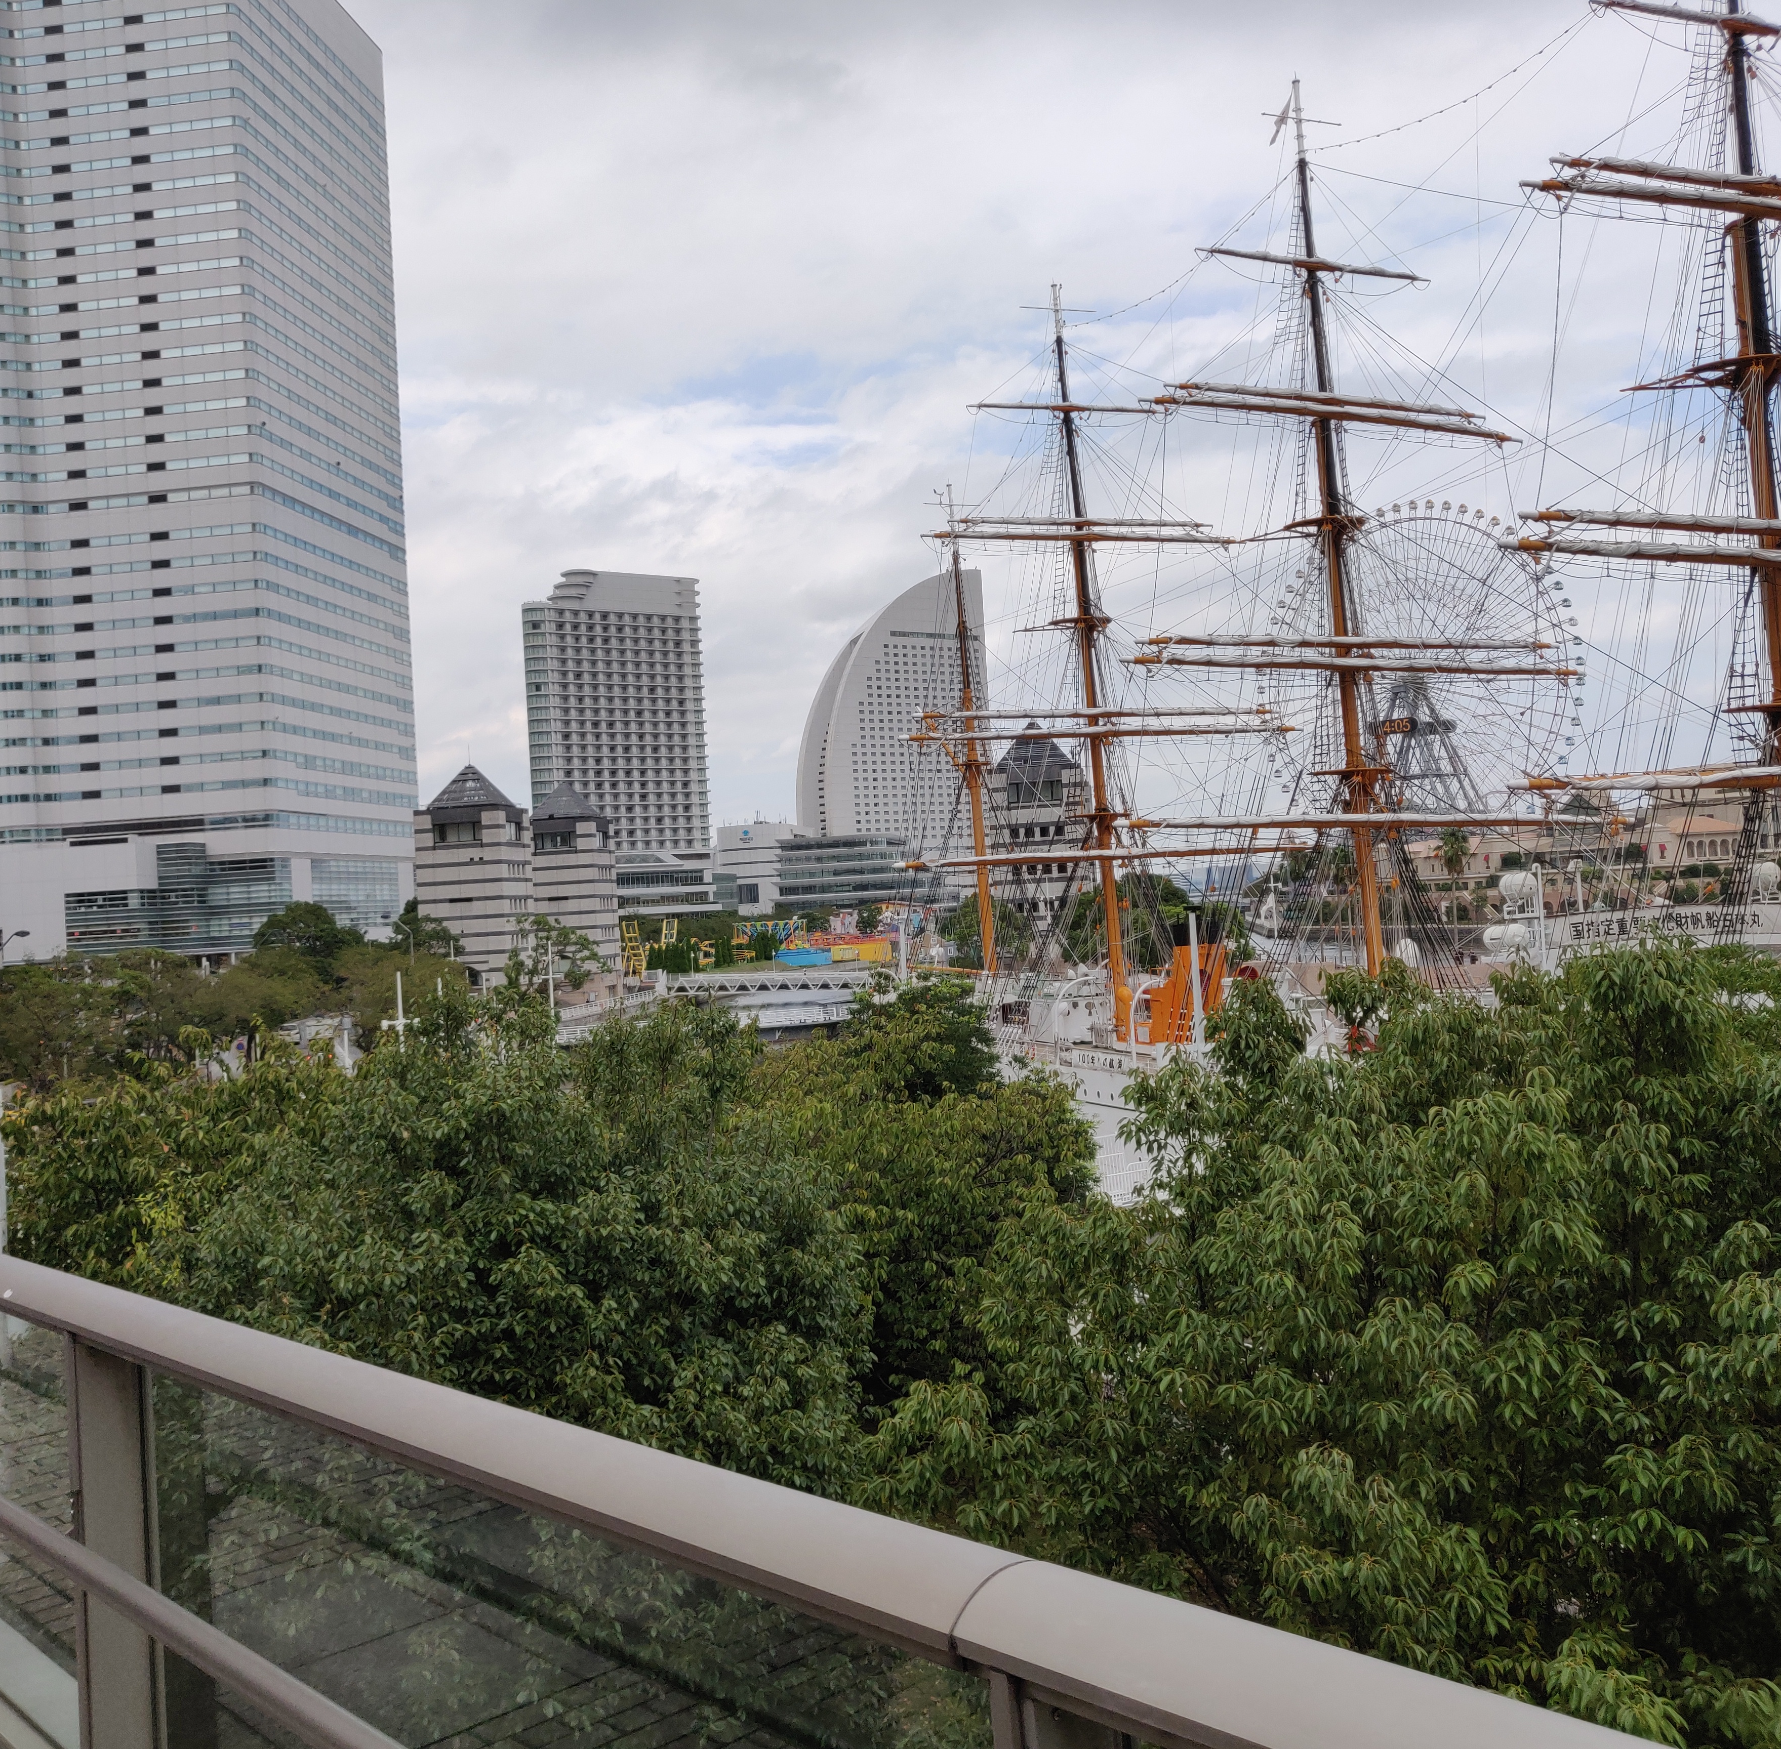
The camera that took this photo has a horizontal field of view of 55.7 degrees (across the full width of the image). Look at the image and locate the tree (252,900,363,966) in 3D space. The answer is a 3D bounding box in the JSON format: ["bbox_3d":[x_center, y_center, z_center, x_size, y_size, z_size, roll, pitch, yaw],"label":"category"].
[{"bbox_3d":[-65.470,8.760,189.940,12.500,11.980,12.500,-3,-1,8],"label":"tree"}]

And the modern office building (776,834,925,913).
[{"bbox_3d":[-10.260,1.430,588.910,51.910,30.500,34.000,-3,-1,8],"label":"modern office building"}]

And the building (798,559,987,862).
[{"bbox_3d":[0.100,-53.680,663.190,79.000,132.000,23.000,-2,-1,-35],"label":"building"}]

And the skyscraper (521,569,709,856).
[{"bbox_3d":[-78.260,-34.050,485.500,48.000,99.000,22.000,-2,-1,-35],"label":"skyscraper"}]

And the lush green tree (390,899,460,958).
[{"bbox_3d":[-52.220,8.300,189.930,8.200,11.490,8.200,-3,-1,8],"label":"lush green tree"}]

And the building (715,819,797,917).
[{"bbox_3d":[-43.060,1.030,595.950,28.890,36.000,32.000,-3,-1,8],"label":"building"}]

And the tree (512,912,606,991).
[{"bbox_3d":[-26.200,7.430,134.920,7.200,8.590,7.200,-3,-1,8],"label":"tree"}]

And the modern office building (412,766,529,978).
[{"bbox_3d":[-56.190,0.210,228.610,12.000,29.400,11.500,-3,-1,8],"label":"modern office building"}]

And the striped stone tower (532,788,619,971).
[{"bbox_3d":[-50.000,0.540,266.600,12.000,29.400,11.500,-3,-1,8],"label":"striped stone tower"}]

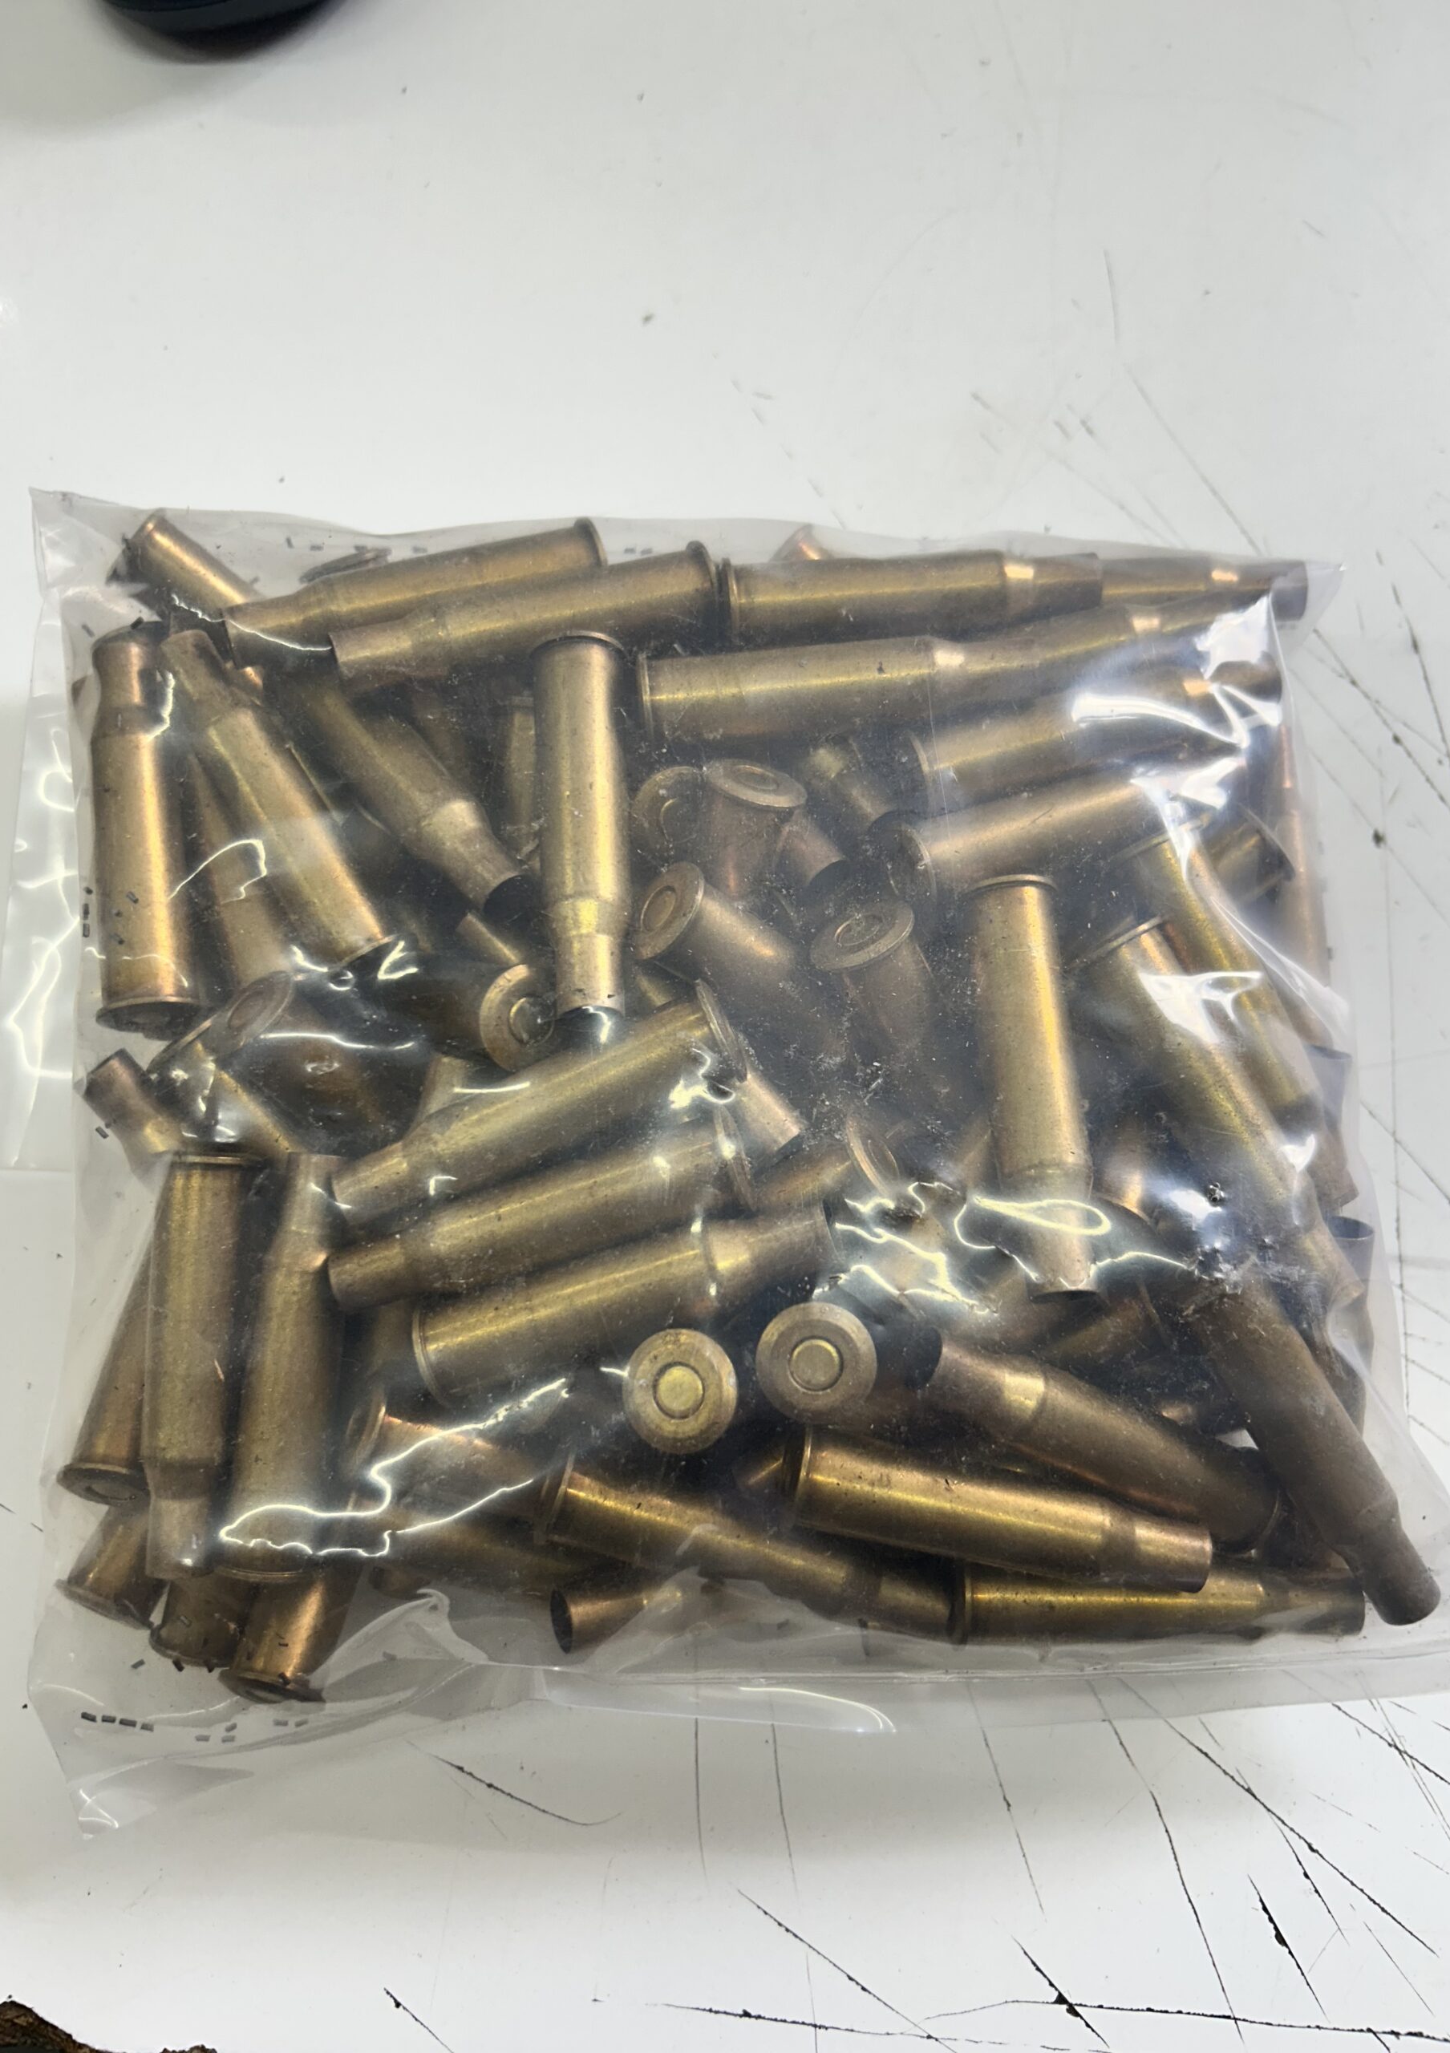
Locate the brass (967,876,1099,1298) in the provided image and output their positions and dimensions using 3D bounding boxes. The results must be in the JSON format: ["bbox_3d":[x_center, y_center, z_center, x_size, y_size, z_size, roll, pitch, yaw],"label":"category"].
[{"bbox_3d":[0.040,0.007,0.198,0.014,0.014,0.054,-5,76,-2],"label":"brass"}]

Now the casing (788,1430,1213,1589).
[{"bbox_3d":[0.035,0.064,0.198,0.054,0.014,0.014,12,80,-2],"label":"casing"}]

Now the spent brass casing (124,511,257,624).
[{"bbox_3d":[-0.069,-0.056,0.240,0.054,0.014,0.014,38,74,-18],"label":"spent brass casing"}]

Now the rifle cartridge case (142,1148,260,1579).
[{"bbox_3d":[-0.073,0.046,0.211,0.014,0.014,0.054,5,75,-18],"label":"rifle cartridge case"}]

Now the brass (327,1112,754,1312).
[{"bbox_3d":[-0.024,0.025,0.199,0.054,0.014,0.014,-17,80,-7],"label":"brass"}]

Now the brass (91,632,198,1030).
[{"bbox_3d":[-0.080,-0.027,0.209,0.014,0.014,0.054,-6,83,-1],"label":"brass"}]

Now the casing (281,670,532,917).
[{"bbox_3d":[-0.050,-0.038,0.232,0.014,0.014,0.054,-42,78,-7],"label":"casing"}]

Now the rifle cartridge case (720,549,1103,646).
[{"bbox_3d":[0.027,-0.061,0.221,0.054,0.014,0.014,-3,72,3],"label":"rifle cartridge case"}]

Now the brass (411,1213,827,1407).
[{"bbox_3d":[-0.013,0.035,0.200,0.054,0.014,0.014,-18,82,4],"label":"brass"}]

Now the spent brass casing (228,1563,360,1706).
[{"bbox_3d":[-0.059,0.074,0.235,0.014,0.014,0.054,18,52,-8],"label":"spent brass casing"}]

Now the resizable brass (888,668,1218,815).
[{"bbox_3d":[0.052,-0.042,0.221,0.054,0.014,0.014,-14,72,2],"label":"resizable brass"}]

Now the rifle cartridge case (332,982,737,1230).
[{"bbox_3d":[-0.025,0.011,0.196,0.054,0.014,0.014,-25,81,4],"label":"rifle cartridge case"}]

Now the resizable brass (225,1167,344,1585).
[{"bbox_3d":[-0.056,0.044,0.202,0.014,0.014,0.054,3,80,1],"label":"resizable brass"}]

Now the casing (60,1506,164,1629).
[{"bbox_3d":[-0.071,0.055,0.215,0.014,0.014,0.054,24,67,8],"label":"casing"}]

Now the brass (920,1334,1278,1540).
[{"bbox_3d":[0.048,0.054,0.205,0.054,0.014,0.014,26,72,-16],"label":"brass"}]

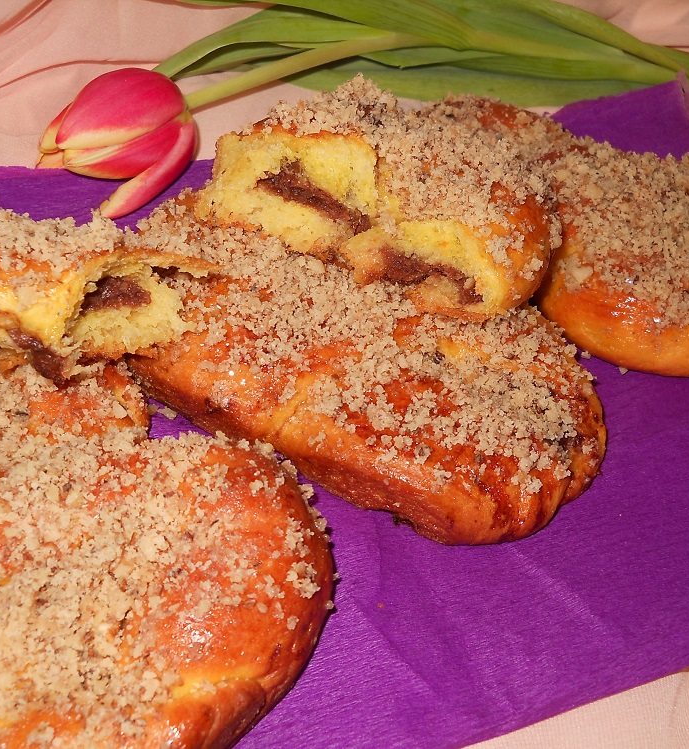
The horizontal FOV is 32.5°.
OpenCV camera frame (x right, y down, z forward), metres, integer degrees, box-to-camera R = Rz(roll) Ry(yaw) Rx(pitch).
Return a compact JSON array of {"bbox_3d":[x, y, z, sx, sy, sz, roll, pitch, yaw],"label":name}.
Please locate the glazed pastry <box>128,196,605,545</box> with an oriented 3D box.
[{"bbox_3d":[0.002,-0.009,0.370,0.166,0.039,0.078,26,51,23],"label":"glazed pastry"}]

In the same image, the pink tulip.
[{"bbox_3d":[-0.090,-0.098,0.479,0.067,0.043,0.050,-30,62,-37],"label":"pink tulip"}]

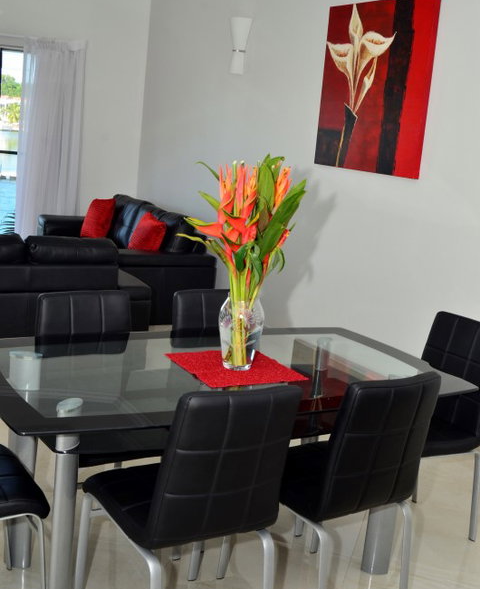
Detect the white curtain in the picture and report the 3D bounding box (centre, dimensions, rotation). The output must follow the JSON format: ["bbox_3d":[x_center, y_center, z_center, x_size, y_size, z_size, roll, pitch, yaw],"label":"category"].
[{"bbox_3d":[-1.669,-1.214,6.964,0.600,2.060,0.120,-3,16,-27],"label":"white curtain"}]

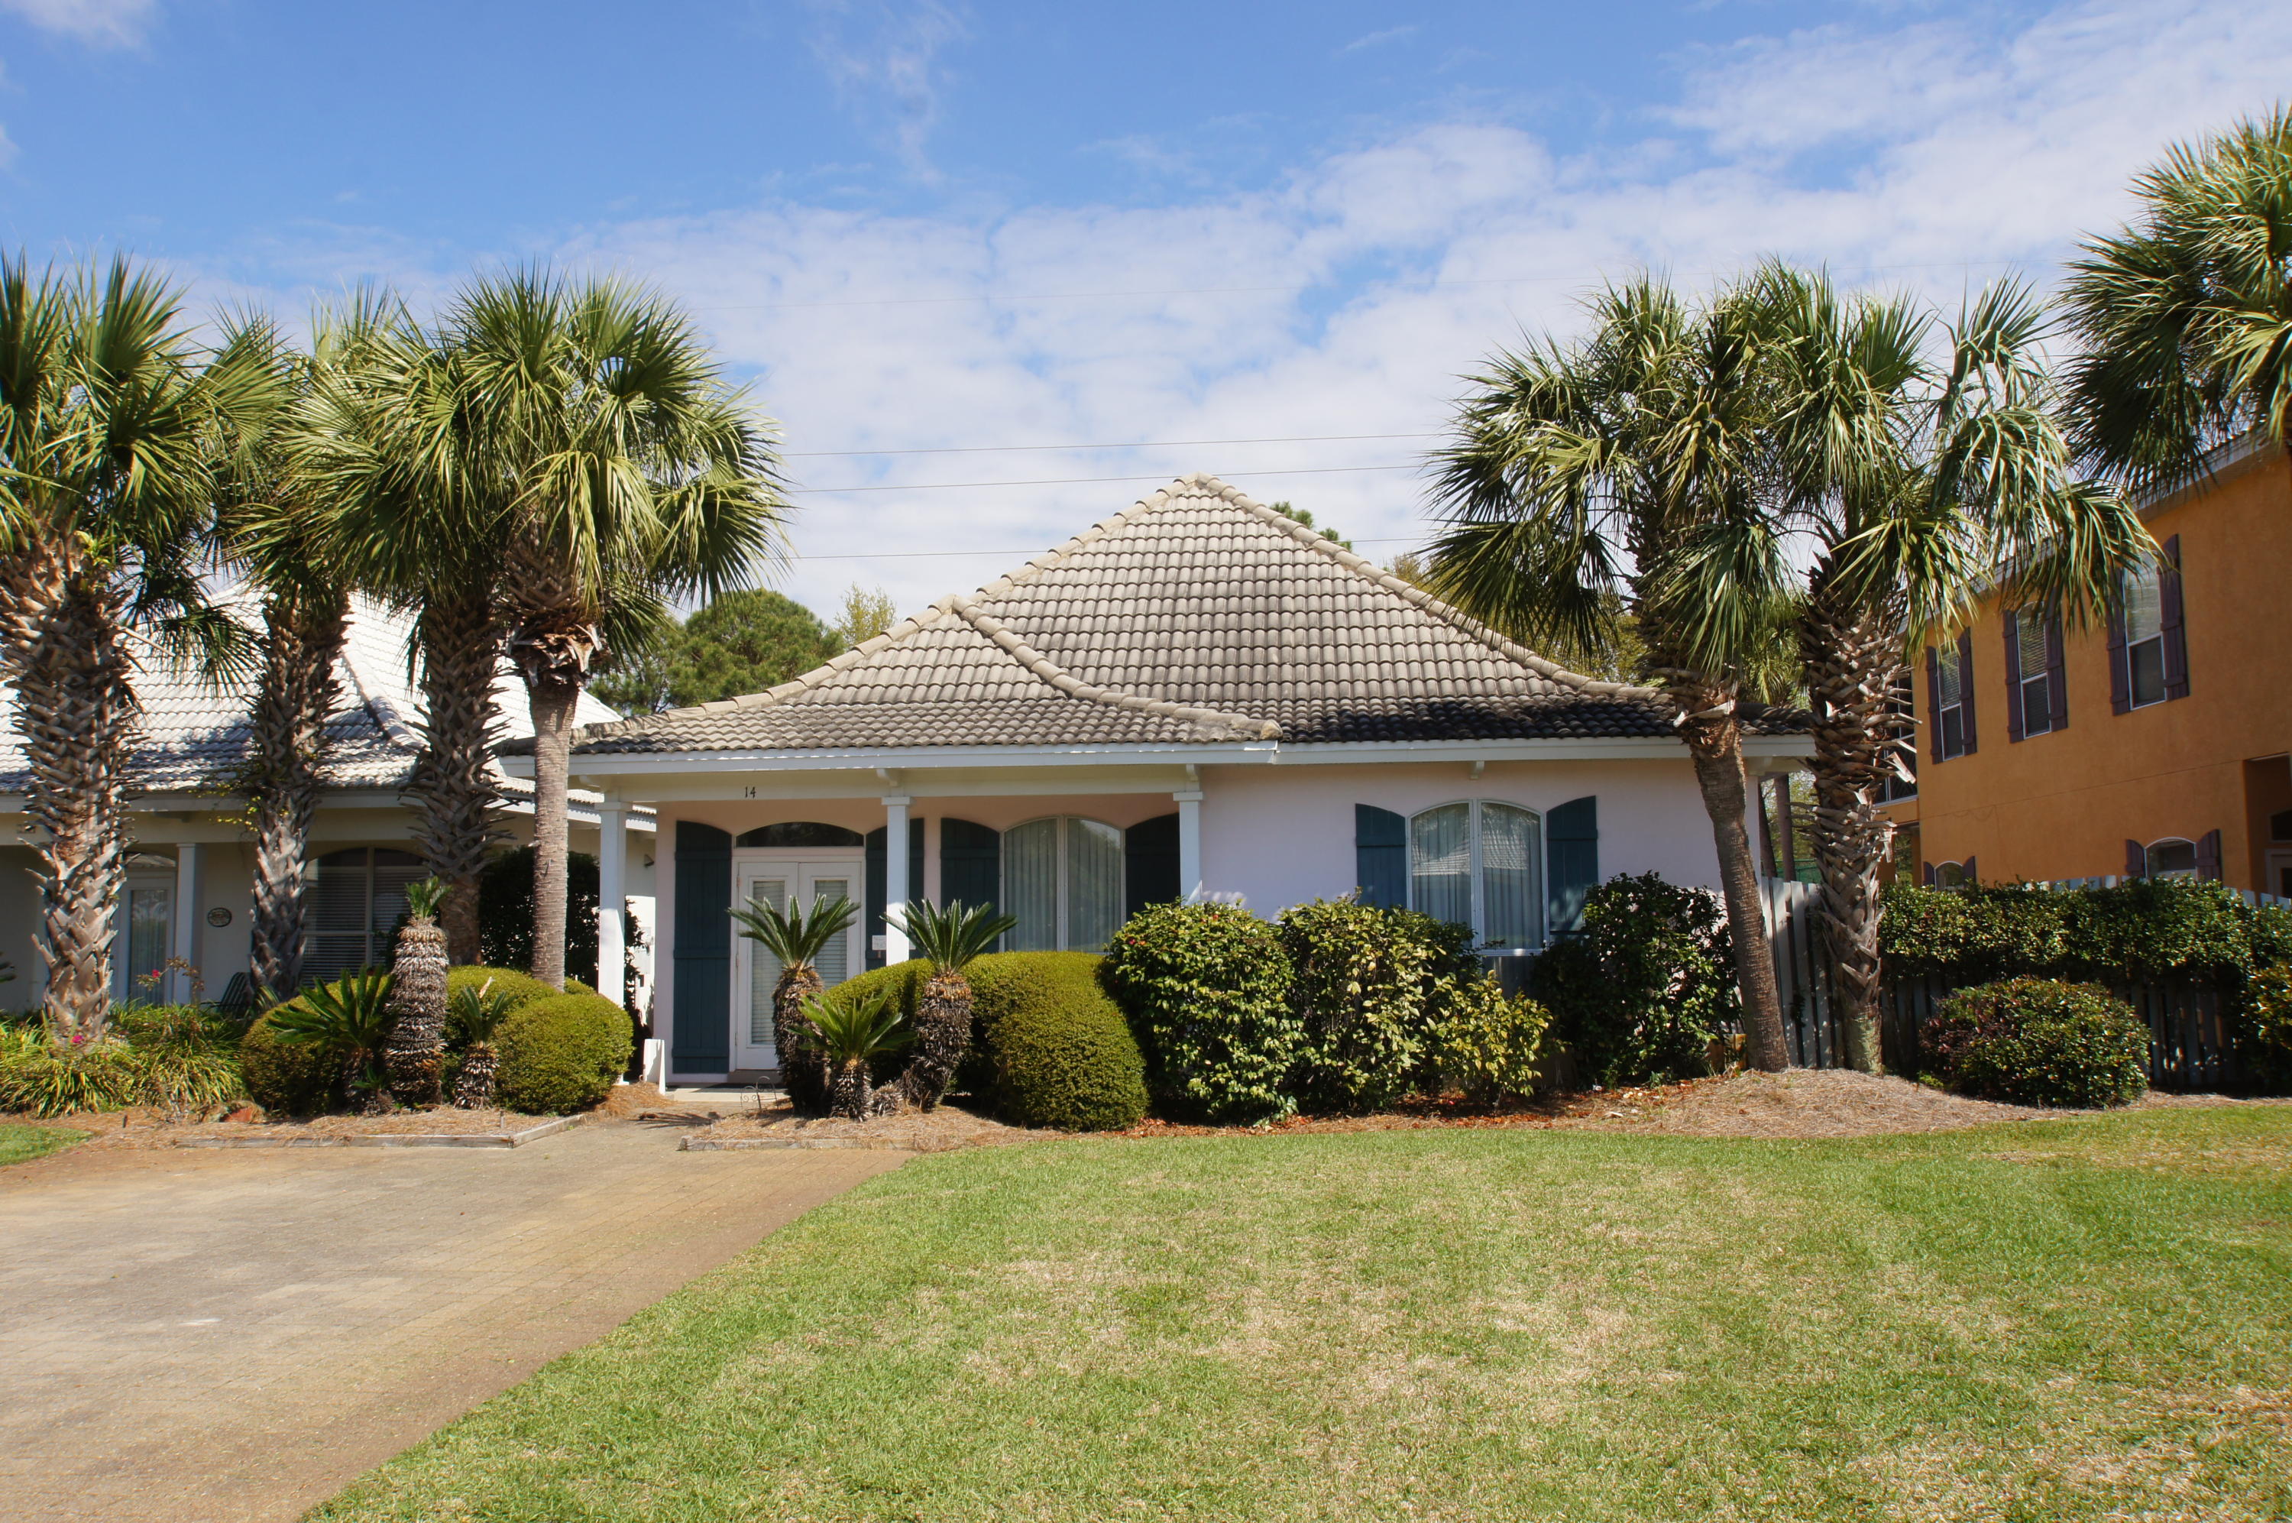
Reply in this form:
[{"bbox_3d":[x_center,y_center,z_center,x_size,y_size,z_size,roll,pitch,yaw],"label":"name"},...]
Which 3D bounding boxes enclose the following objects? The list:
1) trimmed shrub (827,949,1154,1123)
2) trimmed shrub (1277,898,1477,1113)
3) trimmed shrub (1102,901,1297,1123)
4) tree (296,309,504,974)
[{"bbox_3d":[-1.341,2.295,14.449,2.700,1.372,1.800,-1,-5,5],"label":"trimmed shrub"},{"bbox_3d":[1.833,1.935,13.625,1.577,1.690,1.450,0,-6,0],"label":"trimmed shrub"},{"bbox_3d":[0.454,2.059,14.520,1.700,1.765,1.500,-1,-5,5],"label":"trimmed shrub"},{"bbox_3d":[-6.103,-0.623,15.136,2.884,7.171,2.800,0,-6,0],"label":"tree"}]

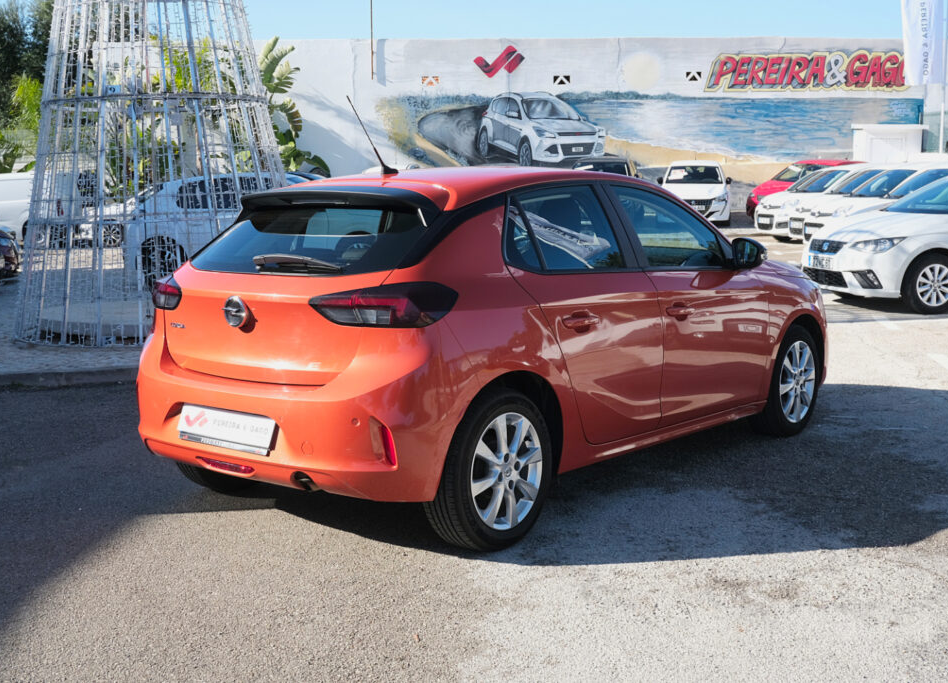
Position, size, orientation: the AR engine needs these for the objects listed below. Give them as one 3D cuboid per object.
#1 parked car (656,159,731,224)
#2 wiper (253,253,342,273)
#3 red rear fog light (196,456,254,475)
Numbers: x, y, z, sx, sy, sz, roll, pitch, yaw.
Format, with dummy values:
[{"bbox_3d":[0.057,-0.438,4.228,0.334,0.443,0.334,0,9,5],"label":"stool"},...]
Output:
[{"bbox_3d":[5.374,-3.599,29.000,1.770,1.470,4.060,1,7,12],"label":"parked car"},{"bbox_3d":[-0.653,-0.282,4.353,0.430,0.065,0.065,4,8,32],"label":"wiper"},{"bbox_3d":[-0.920,0.453,4.412,0.330,0.055,0.050,5,9,39],"label":"red rear fog light"}]

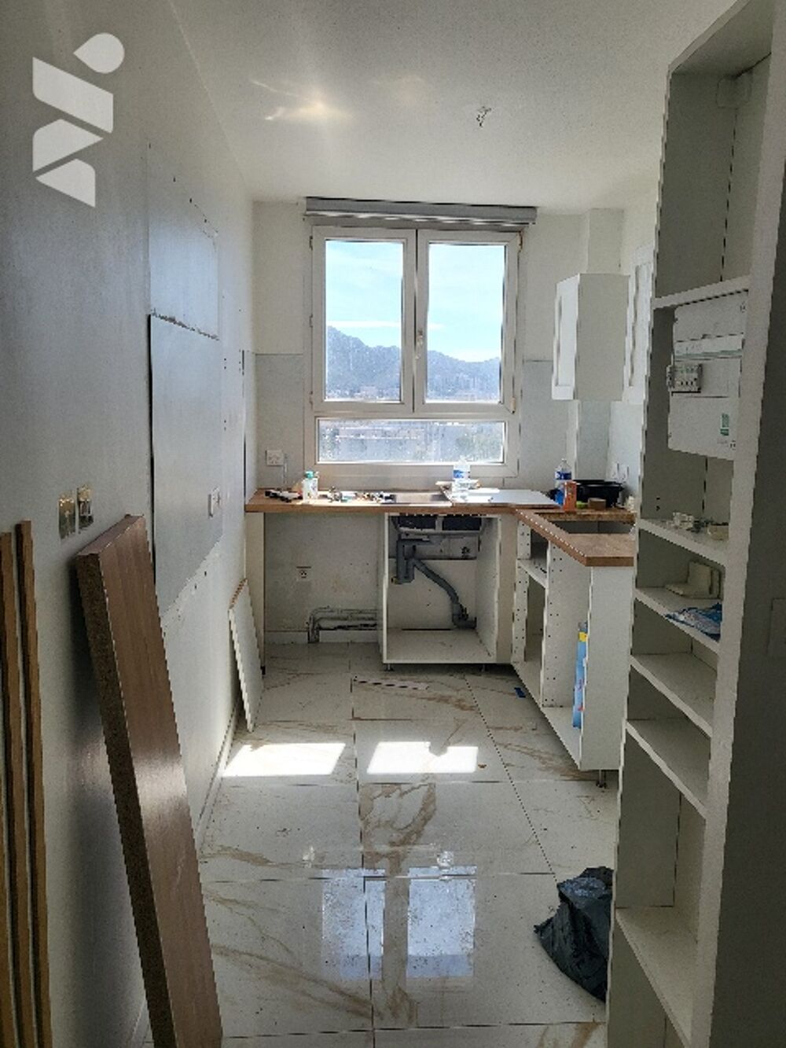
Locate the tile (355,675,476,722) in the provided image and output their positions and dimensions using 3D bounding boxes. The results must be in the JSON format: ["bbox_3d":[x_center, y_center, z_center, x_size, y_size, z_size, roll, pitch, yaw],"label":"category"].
[{"bbox_3d":[0.104,0.867,3.956,0.602,0.012,0.608,0,9,-4],"label":"tile"}]

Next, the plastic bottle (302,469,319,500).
[{"bbox_3d":[-0.434,-0.194,4.096,0.080,0.161,0.065,0,9,-4],"label":"plastic bottle"}]

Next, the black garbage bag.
[{"bbox_3d":[0.593,1.035,2.082,0.360,0.240,0.350,0,9,-4],"label":"black garbage bag"}]

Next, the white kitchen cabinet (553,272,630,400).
[{"bbox_3d":[1.102,-0.965,4.157,0.390,0.611,0.405,0,9,-4],"label":"white kitchen cabinet"}]

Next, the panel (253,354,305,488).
[{"bbox_3d":[-0.652,-0.585,4.542,0.272,0.775,0.013,0,9,-4],"label":"panel"}]

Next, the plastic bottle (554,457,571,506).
[{"bbox_3d":[0.897,-0.222,4.154,0.083,0.250,0.083,0,9,-4],"label":"plastic bottle"}]

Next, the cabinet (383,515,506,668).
[{"bbox_3d":[0.237,0.300,4.418,0.607,0.803,0.590,0,9,-4],"label":"cabinet"}]

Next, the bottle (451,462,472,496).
[{"bbox_3d":[0.380,-0.255,4.304,0.083,0.240,0.083,0,9,-4],"label":"bottle"}]

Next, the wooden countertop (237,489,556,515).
[{"bbox_3d":[0.067,-0.124,4.354,1.670,0.038,0.675,0,9,-4],"label":"wooden countertop"}]

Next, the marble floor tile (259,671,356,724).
[{"bbox_3d":[-0.475,0.864,3.916,0.559,0.012,0.608,0,9,-4],"label":"marble floor tile"}]

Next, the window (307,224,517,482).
[{"bbox_3d":[0.123,-0.976,4.583,1.235,1.404,0.080,0,9,-4],"label":"window"}]

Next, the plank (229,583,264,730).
[{"bbox_3d":[-0.680,0.600,3.688,0.016,0.574,0.500,-8,10,-3],"label":"plank"}]

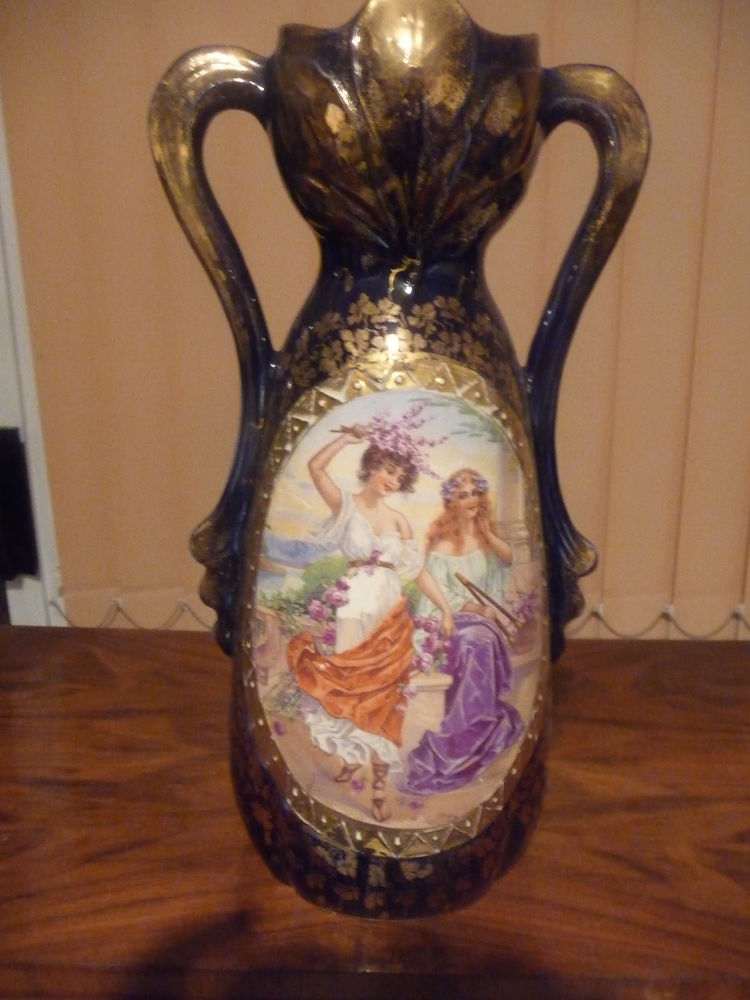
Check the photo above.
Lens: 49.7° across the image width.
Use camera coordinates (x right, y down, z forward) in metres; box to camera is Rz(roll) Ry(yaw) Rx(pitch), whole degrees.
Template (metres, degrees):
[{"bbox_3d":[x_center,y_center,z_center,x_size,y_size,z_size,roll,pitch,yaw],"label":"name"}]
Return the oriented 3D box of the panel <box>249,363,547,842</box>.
[{"bbox_3d":[0.014,0.056,0.429,0.172,0.261,0.061,-1,15,-6],"label":"panel"}]

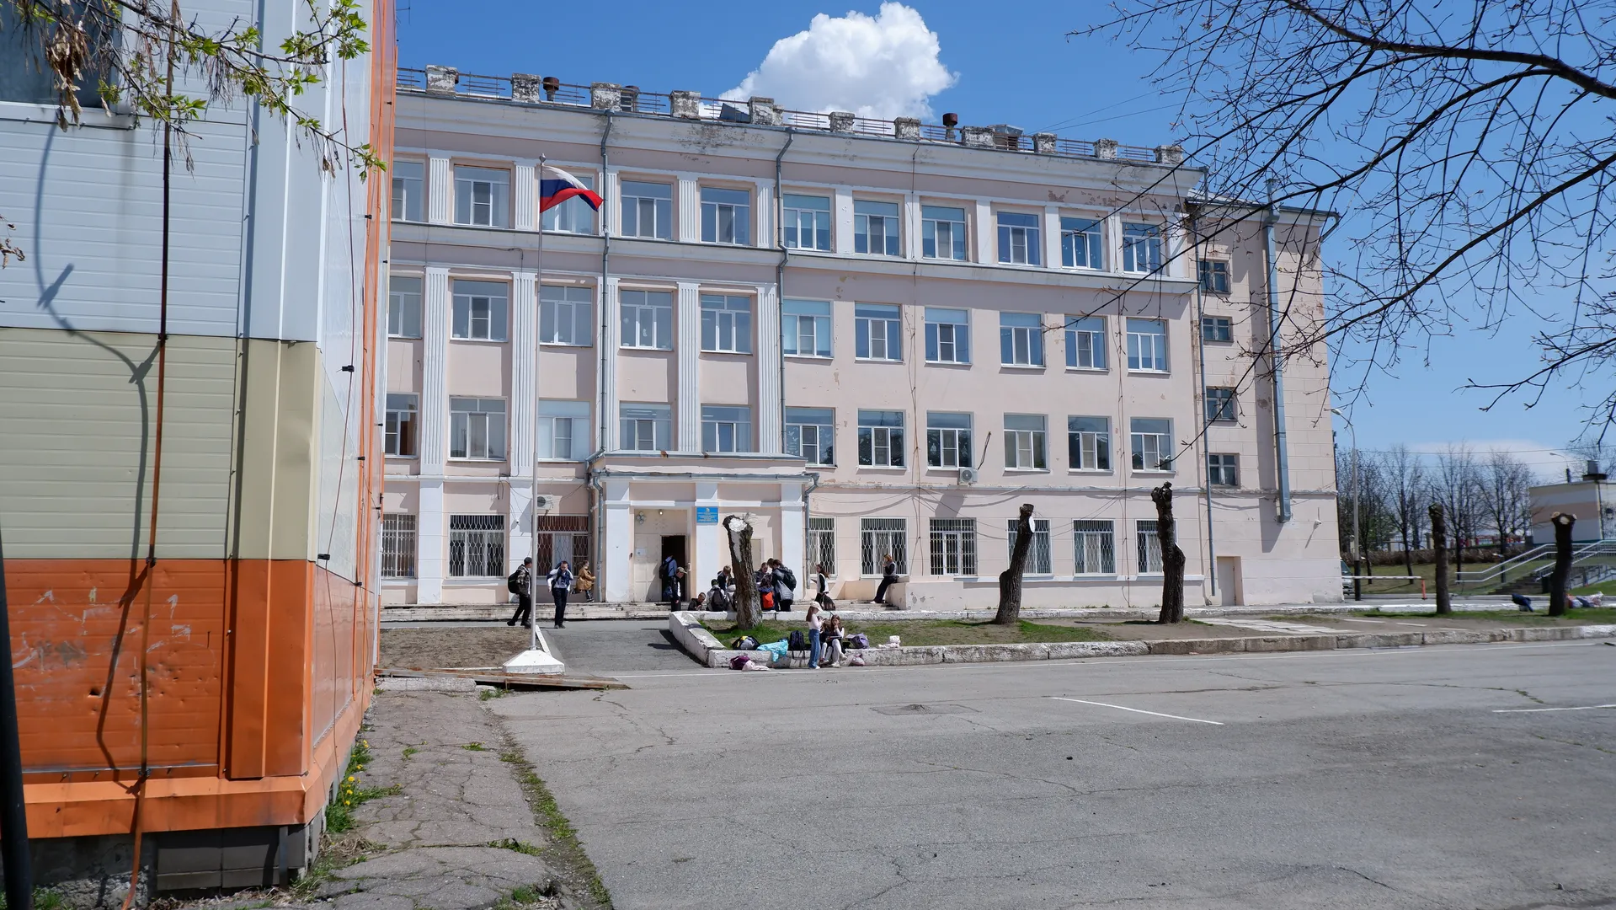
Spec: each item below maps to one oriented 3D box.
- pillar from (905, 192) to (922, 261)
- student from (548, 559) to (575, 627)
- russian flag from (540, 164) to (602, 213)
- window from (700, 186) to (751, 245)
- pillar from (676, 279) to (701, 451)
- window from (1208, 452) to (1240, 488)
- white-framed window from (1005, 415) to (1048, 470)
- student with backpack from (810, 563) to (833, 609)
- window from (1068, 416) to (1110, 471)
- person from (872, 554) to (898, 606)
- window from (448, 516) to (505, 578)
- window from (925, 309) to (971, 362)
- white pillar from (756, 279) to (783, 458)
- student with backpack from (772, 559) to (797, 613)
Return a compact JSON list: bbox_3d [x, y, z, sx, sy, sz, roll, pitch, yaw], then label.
[{"bbox_3d":[3.710,-8.081,41.135,0.599,2.405,0.200,1,-6,-16],"label":"pillar"},{"bbox_3d":[-6.337,3.558,29.597,0.580,1.735,0.500,3,-8,-29],"label":"student"},{"bbox_3d":[-4.931,-5.523,24.100,1.330,1.000,0.350,-1,-6,0],"label":"russian flag"},{"bbox_3d":[-2.829,-8.168,39.647,1.719,1.962,0.150,1,-7,-16],"label":"window"},{"bbox_3d":[-3.942,-2.465,38.293,0.771,6.555,0.250,1,-6,-16],"label":"pillar"},{"bbox_3d":[16.062,0.622,44.670,1.407,1.348,0.200,1,-7,-16],"label":"window"},{"bbox_3d":[7.367,-0.389,39.170,1.565,1.890,0.150,1,-7,-15],"label":"white-framed window"},{"bbox_3d":[0.345,3.537,29.306,0.550,1.580,0.450,0,-7,-8],"label":"student with backpack"},{"bbox_3d":[10.469,-0.411,42.906,1.741,2.041,0.150,1,-7,-16],"label":"window"},{"bbox_3d":[2.389,3.836,35.600,0.680,1.581,0.450,1,-7,-16],"label":"person"},{"bbox_3d":[-10.306,2.843,36.064,1.661,1.977,0.200,1,-6,-16],"label":"window"},{"bbox_3d":[4.678,-3.960,38.859,1.583,1.884,0.150,1,-7,-15],"label":"window"},{"bbox_3d":[-1.339,-2.466,39.043,0.846,6.652,0.250,1,-6,-16],"label":"white pillar"},{"bbox_3d":[-0.599,3.390,28.900,0.560,1.585,0.450,-2,-7,9],"label":"student with backpack"}]

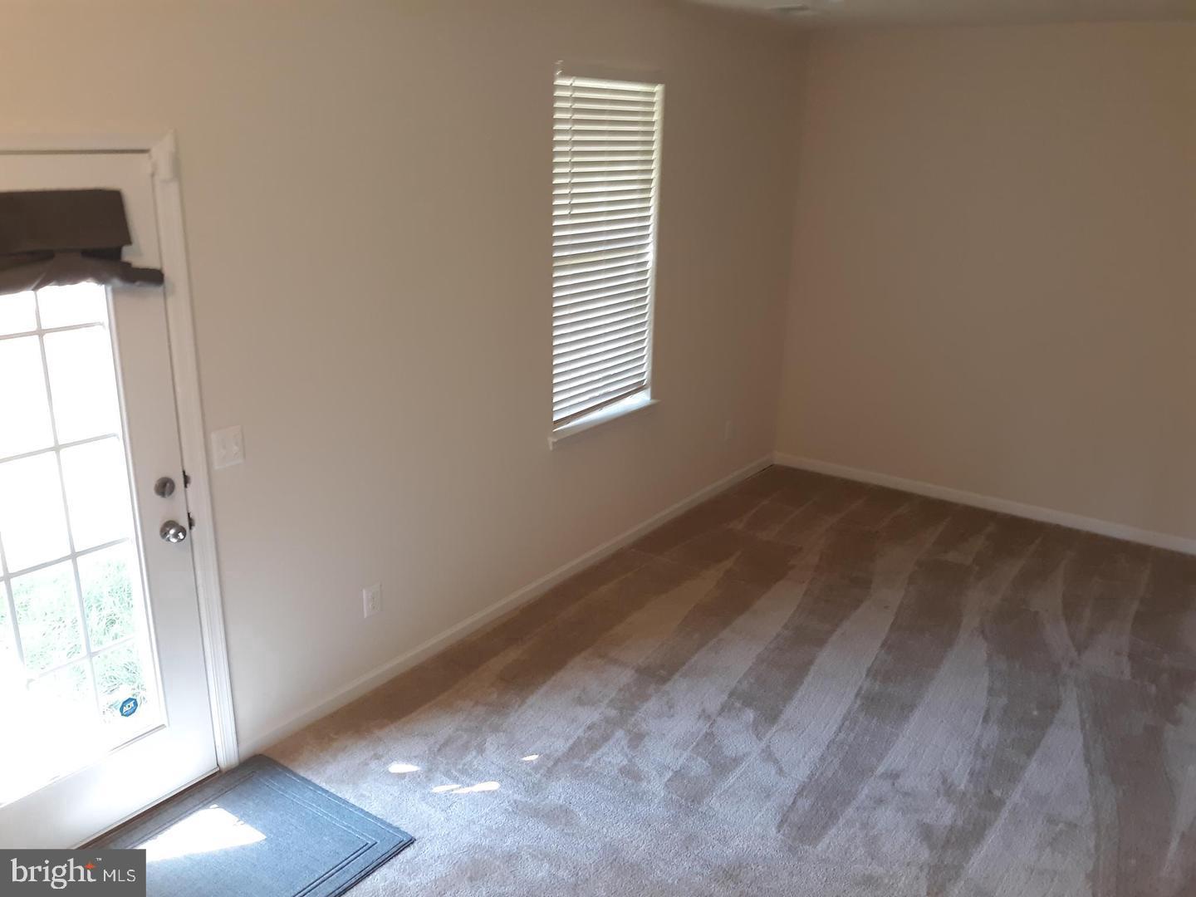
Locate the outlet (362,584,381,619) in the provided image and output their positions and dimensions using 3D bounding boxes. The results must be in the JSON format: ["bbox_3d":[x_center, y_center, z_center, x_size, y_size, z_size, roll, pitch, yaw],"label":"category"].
[{"bbox_3d":[-0.869,0.588,3.728,0.010,0.118,0.075,13,21,33],"label":"outlet"}]

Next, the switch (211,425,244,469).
[{"bbox_3d":[-1.171,-0.003,3.065,0.015,0.118,0.114,13,21,33],"label":"switch"}]

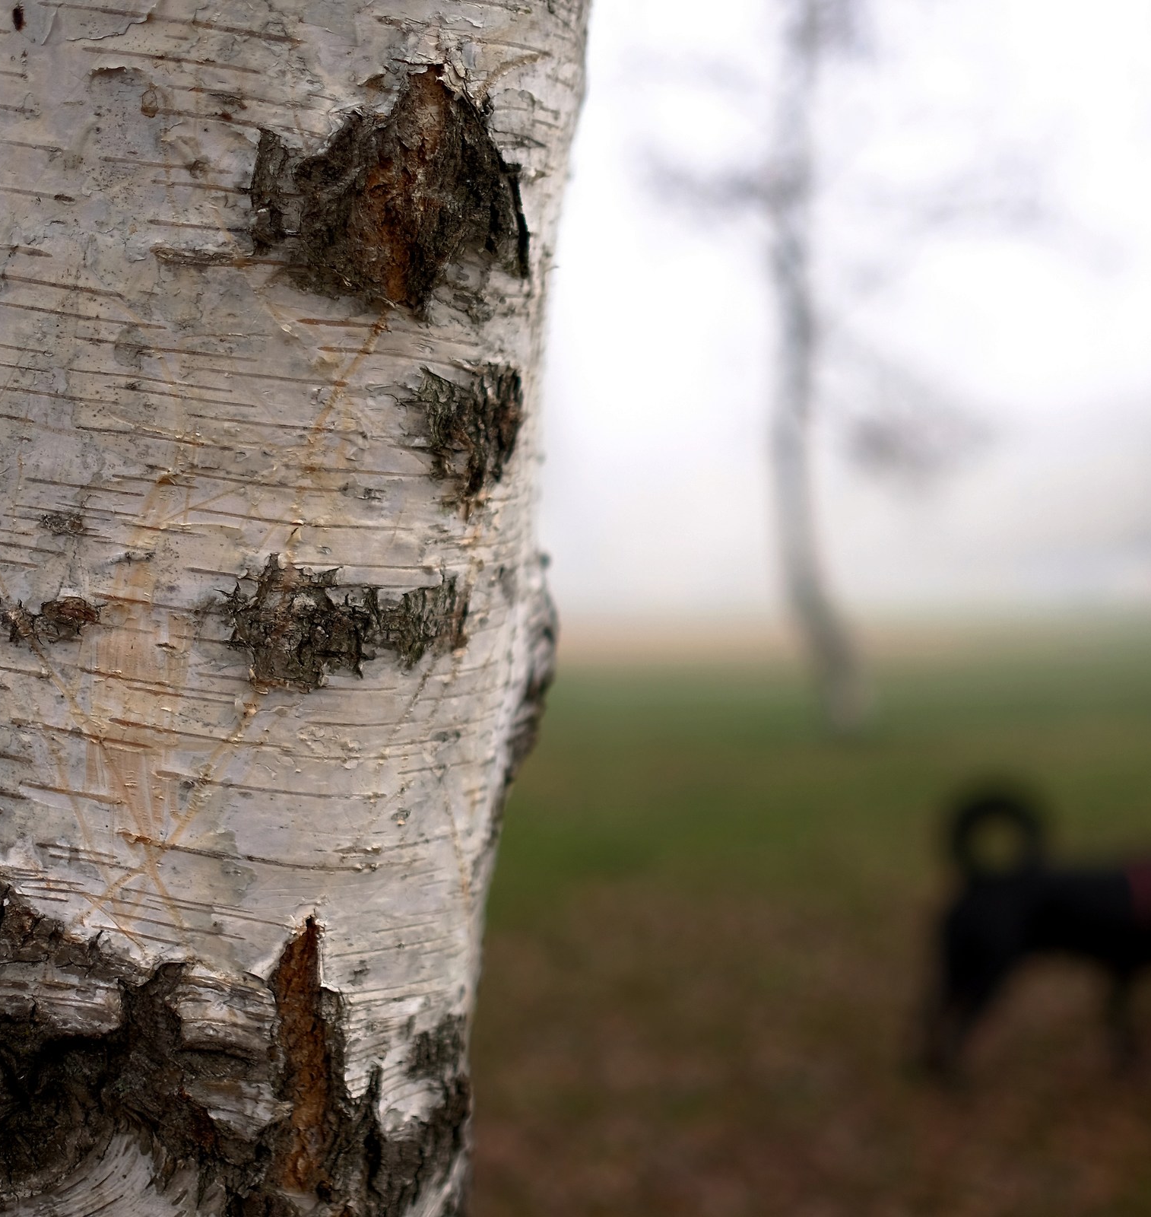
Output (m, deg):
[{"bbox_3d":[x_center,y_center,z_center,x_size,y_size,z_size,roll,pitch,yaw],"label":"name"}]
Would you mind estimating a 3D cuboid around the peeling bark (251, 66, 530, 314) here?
[{"bbox_3d":[-0.060,-0.140,0.600,0.103,0.080,0.026,6,0,-37],"label":"peeling bark"}]

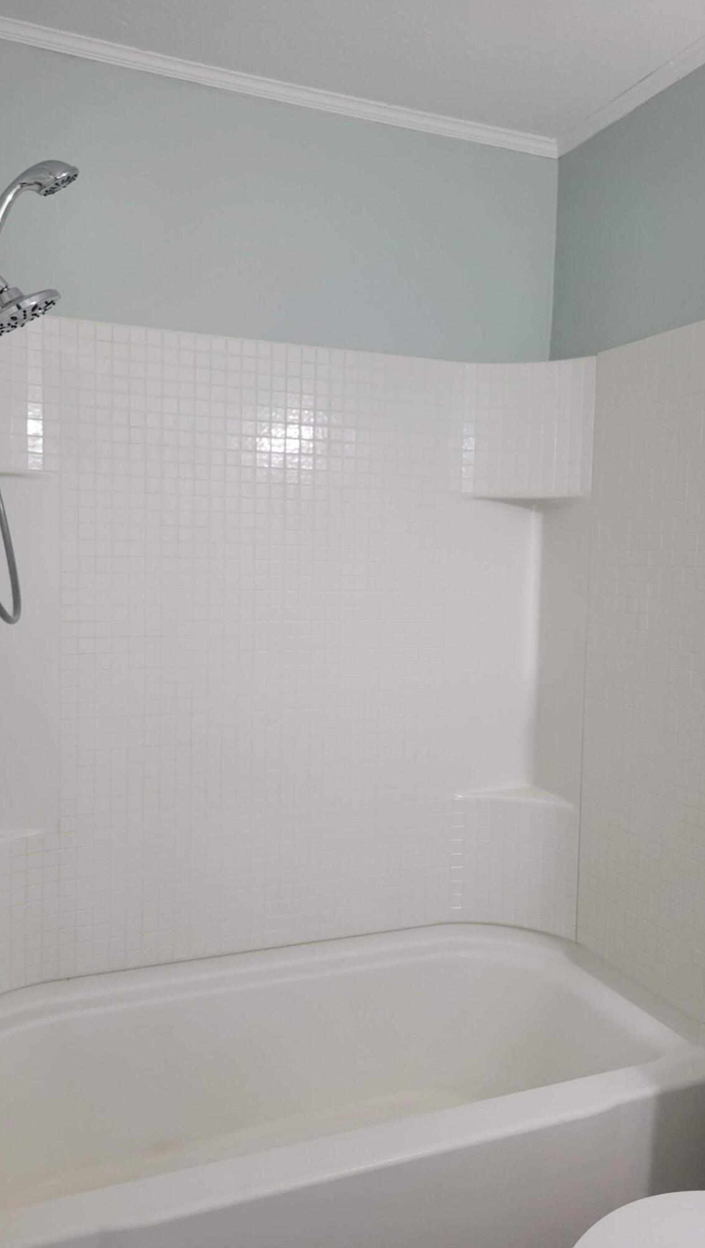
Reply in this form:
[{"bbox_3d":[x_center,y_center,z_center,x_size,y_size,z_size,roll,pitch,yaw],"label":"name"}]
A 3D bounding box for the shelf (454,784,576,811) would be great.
[{"bbox_3d":[0.398,0.443,2.307,0.237,0.024,0.228,-1,4,-23],"label":"shelf"}]

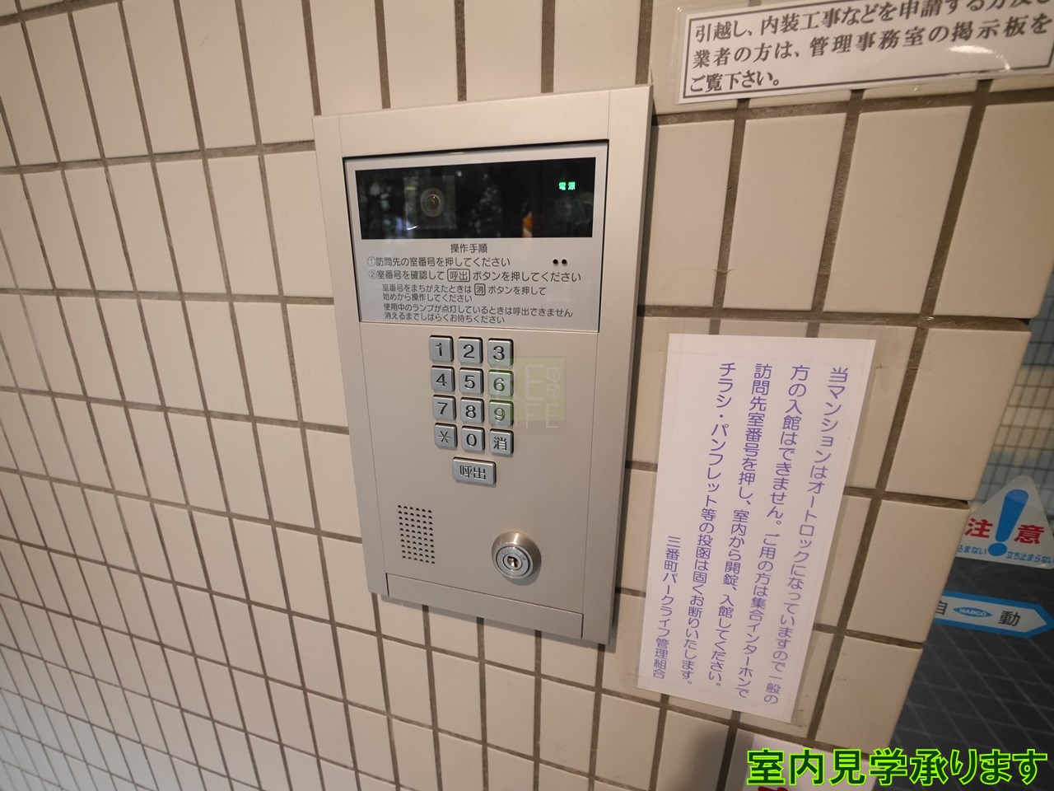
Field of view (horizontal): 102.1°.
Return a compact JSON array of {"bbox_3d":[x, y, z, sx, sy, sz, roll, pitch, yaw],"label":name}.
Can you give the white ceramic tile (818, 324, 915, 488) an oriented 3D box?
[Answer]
[{"bbox_3d":[0.181,0.006,0.243,0.045,0.095,0.009,5,17,15],"label":"white ceramic tile"}]

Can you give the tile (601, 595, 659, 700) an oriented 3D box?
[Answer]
[{"bbox_3d":[0.083,0.189,0.324,0.044,0.093,0.008,5,17,15],"label":"tile"}]

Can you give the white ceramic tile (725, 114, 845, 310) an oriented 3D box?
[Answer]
[{"bbox_3d":[0.132,-0.093,0.225,0.045,0.095,0.008,5,17,15],"label":"white ceramic tile"}]

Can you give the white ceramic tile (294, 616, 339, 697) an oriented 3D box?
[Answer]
[{"bbox_3d":[-0.207,0.262,0.429,0.045,0.095,0.008,5,17,15],"label":"white ceramic tile"}]

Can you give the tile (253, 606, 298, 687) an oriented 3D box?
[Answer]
[{"bbox_3d":[-0.258,0.258,0.439,0.045,0.096,0.008,5,17,15],"label":"tile"}]

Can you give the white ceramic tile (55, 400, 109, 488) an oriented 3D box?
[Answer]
[{"bbox_3d":[-0.450,0.050,0.432,0.045,0.096,0.008,5,17,15],"label":"white ceramic tile"}]

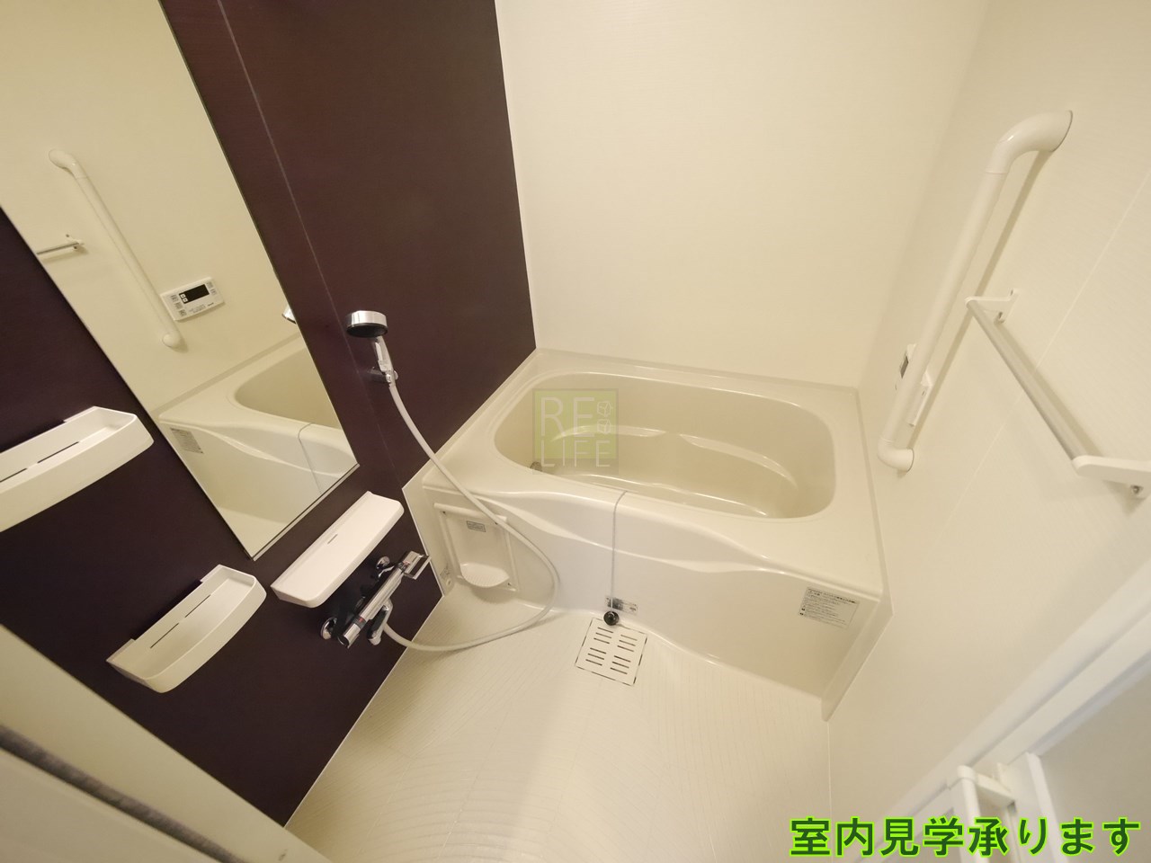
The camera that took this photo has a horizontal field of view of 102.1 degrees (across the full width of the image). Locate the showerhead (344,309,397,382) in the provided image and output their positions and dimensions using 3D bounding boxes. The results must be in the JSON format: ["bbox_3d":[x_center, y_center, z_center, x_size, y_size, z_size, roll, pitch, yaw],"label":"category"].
[{"bbox_3d":[-0.439,-0.179,1.039,0.081,0.223,0.068,-9,49,-6],"label":"showerhead"}]

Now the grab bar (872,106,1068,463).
[{"bbox_3d":[0.668,-0.187,0.843,0.073,0.648,0.051,10,39,19],"label":"grab bar"}]

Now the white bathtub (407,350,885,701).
[{"bbox_3d":[0.239,0.201,1.559,1.156,0.506,0.847,10,38,19],"label":"white bathtub"}]

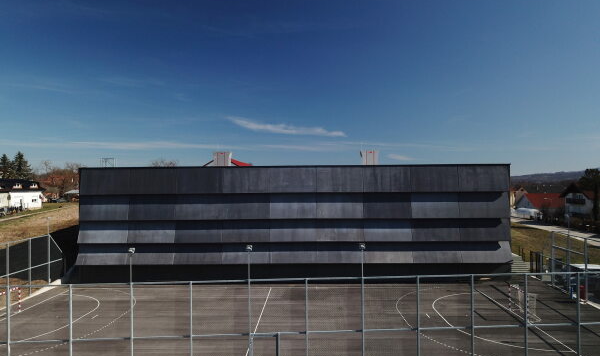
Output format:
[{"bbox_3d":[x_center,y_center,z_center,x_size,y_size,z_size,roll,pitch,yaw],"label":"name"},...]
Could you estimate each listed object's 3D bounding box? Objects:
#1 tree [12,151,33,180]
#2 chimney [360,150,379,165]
[{"bbox_3d":[-69.208,-0.373,112.000,5.800,12.500,5.800,-1,-1,0],"label":"tree"},{"bbox_3d":[8.790,-2.466,57.000,2.000,2.200,1.800,-1,-1,0],"label":"chimney"}]

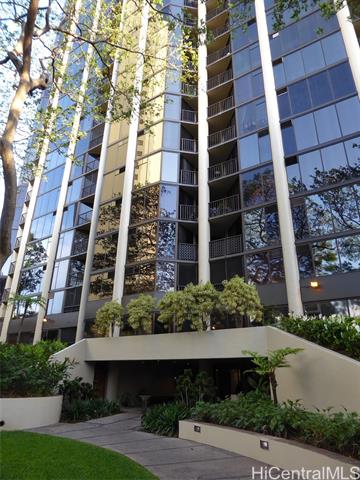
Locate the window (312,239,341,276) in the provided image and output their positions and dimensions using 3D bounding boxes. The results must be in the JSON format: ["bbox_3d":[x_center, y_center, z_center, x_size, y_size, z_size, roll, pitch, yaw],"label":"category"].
[{"bbox_3d":[7.179,0.817,17.115,1.197,1.904,0.100,-14,-28,30],"label":"window"}]

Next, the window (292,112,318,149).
[{"bbox_3d":[7.385,-6.316,20.334,1.188,2.484,0.100,-13,-28,30],"label":"window"}]

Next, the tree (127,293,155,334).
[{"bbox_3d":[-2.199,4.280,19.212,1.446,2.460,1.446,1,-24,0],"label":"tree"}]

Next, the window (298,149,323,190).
[{"bbox_3d":[7.446,-3.921,19.629,1.210,2.442,0.120,-14,-27,32],"label":"window"}]

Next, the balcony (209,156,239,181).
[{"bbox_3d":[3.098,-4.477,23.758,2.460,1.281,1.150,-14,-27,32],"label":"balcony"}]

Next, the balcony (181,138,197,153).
[{"bbox_3d":[0.627,-6.350,25.170,1.333,1.251,0.979,5,-24,-8],"label":"balcony"}]

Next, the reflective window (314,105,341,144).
[{"bbox_3d":[8.363,-6.613,19.706,1.224,2.475,0.100,-14,-28,30],"label":"reflective window"}]

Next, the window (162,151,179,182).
[{"bbox_3d":[-0.640,-4.937,23.826,1.175,2.511,0.100,3,-24,-5],"label":"window"}]

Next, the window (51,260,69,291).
[{"bbox_3d":[-10.197,3.003,29.622,1.879,2.493,0.120,-14,-27,32],"label":"window"}]

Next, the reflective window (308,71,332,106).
[{"bbox_3d":[8.446,-9.009,20.834,1.188,2.511,0.100,-13,-28,30],"label":"reflective window"}]

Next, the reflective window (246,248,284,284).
[{"bbox_3d":[4.628,1.442,18.659,2.230,1.877,0.100,-14,-28,30],"label":"reflective window"}]

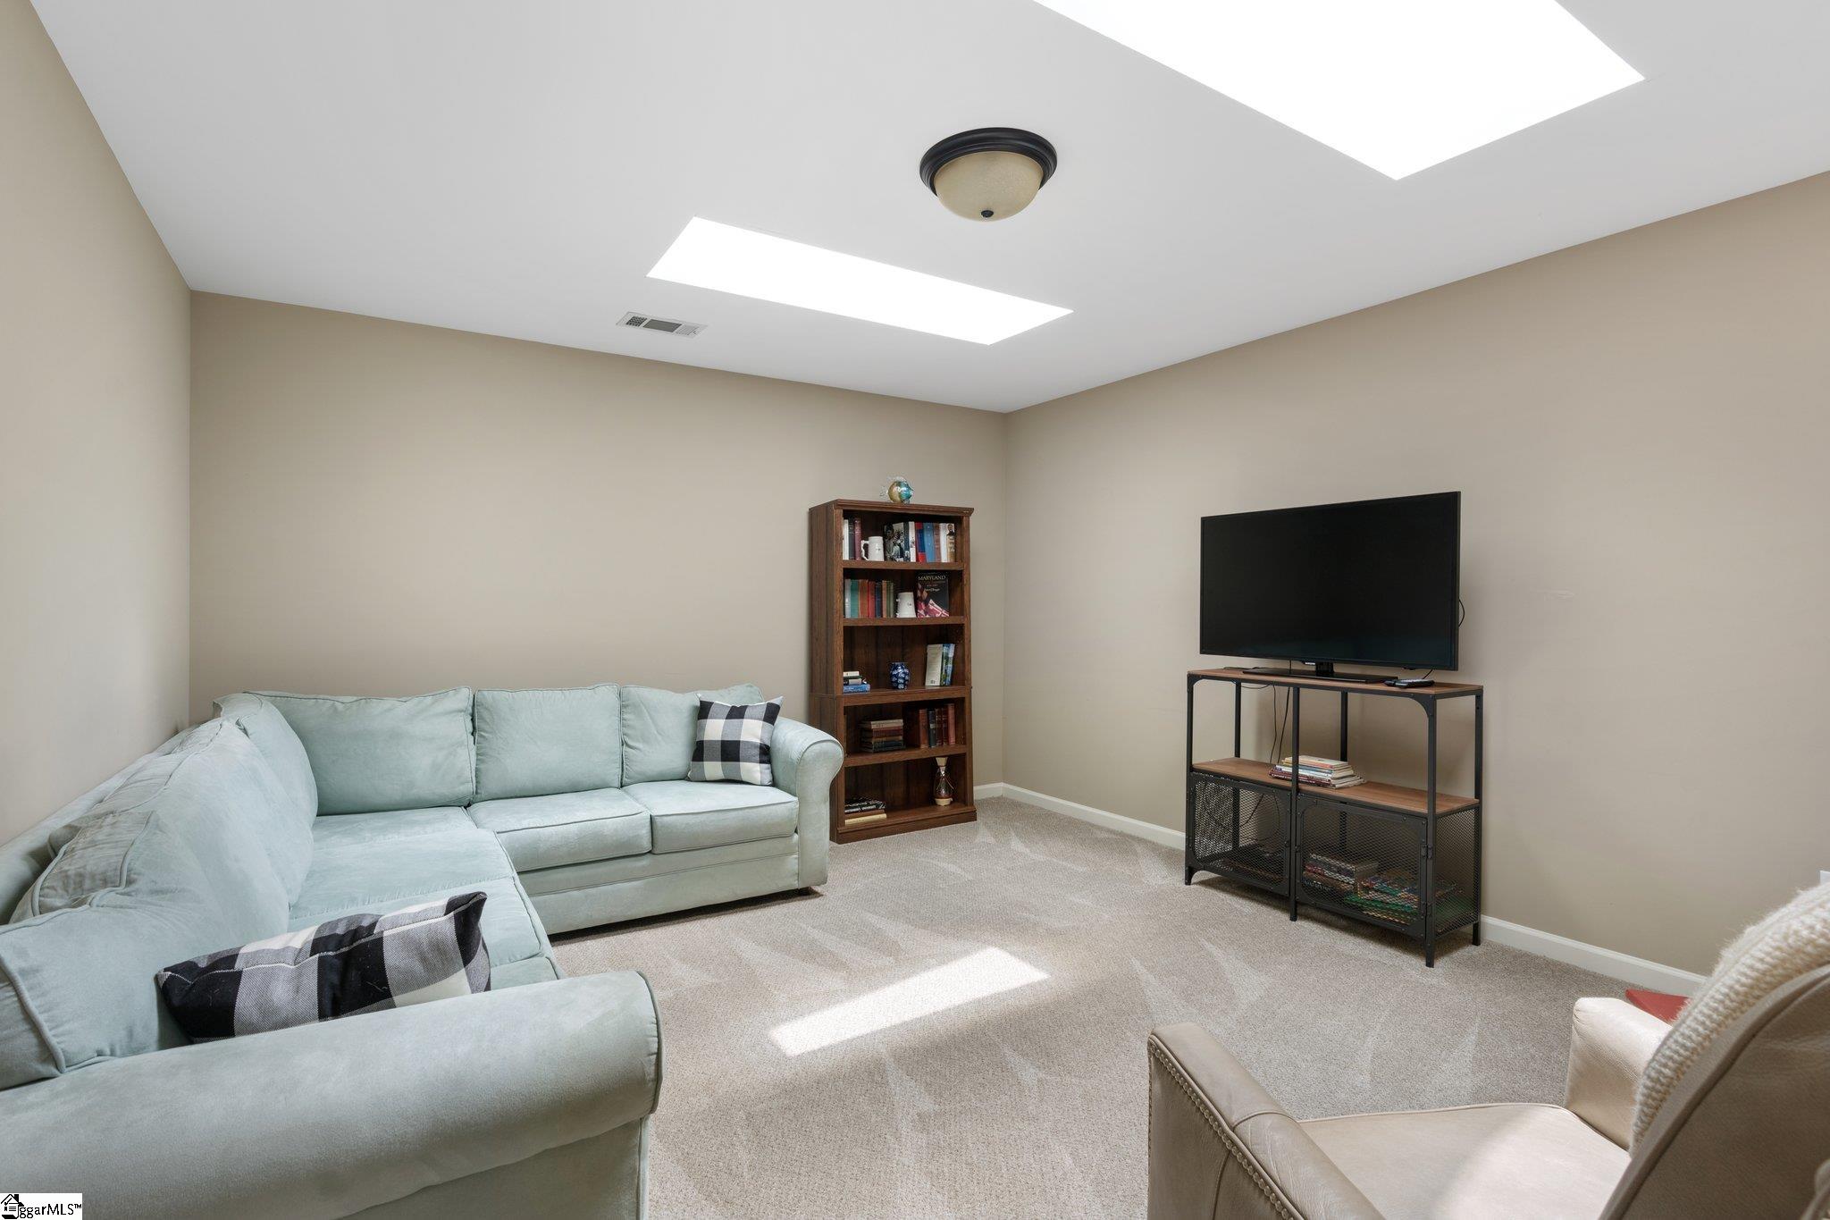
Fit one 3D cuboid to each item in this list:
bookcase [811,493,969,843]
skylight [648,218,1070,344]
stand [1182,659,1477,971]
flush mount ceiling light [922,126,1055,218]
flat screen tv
[{"bbox_3d":[-0.117,0.325,4.610,0.875,1.780,0.360,-1,1,-30],"label":"bookcase"},{"bbox_3d":[-0.168,-1.279,3.222,1.605,0.080,0.555,-1,1,-34],"label":"skylight"},{"bbox_3d":[1.641,0.752,3.286,0.360,0.950,1.000,-1,1,-34],"label":"stand"},{"bbox_3d":[0.205,-1.160,2.249,0.373,0.156,0.373,0,1,0],"label":"flush mount ceiling light"},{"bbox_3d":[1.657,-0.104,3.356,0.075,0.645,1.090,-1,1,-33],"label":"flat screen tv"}]

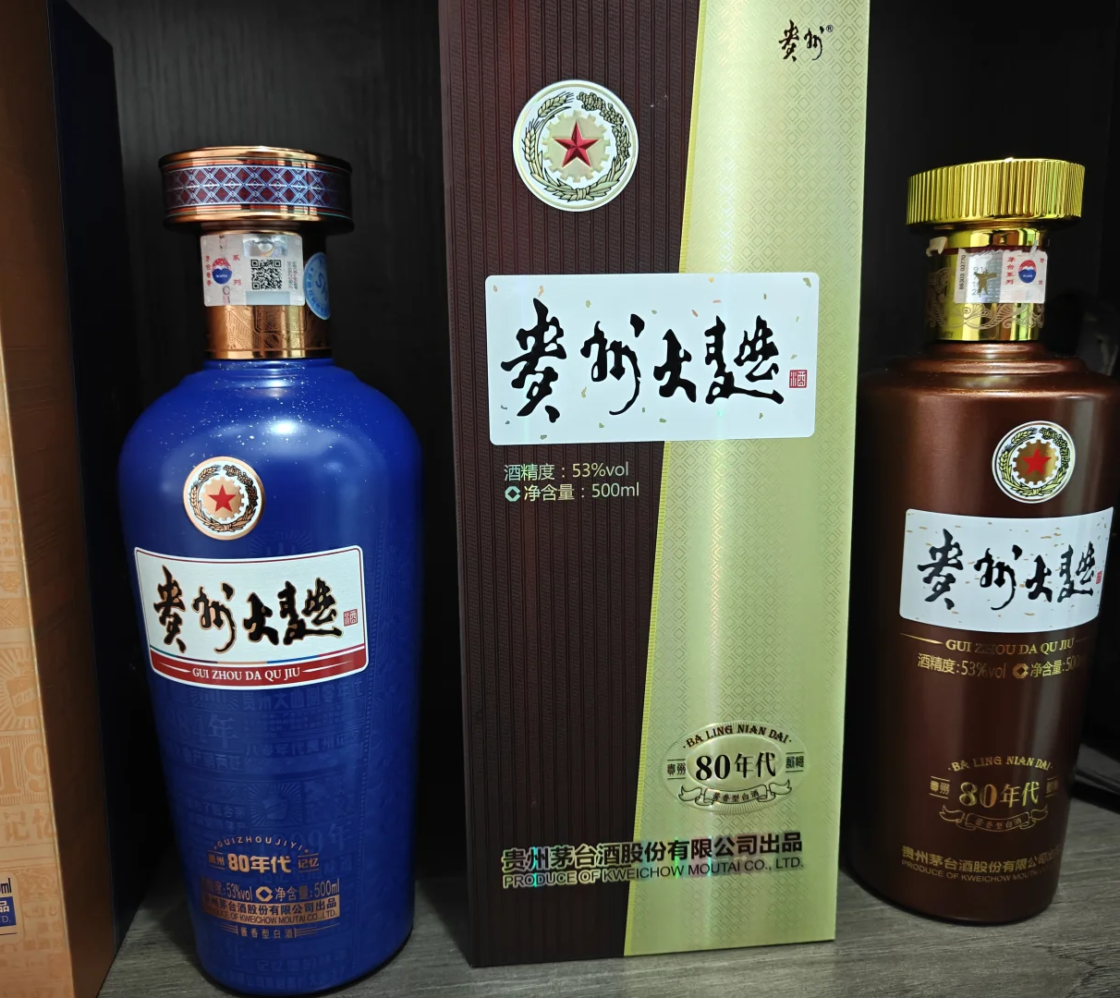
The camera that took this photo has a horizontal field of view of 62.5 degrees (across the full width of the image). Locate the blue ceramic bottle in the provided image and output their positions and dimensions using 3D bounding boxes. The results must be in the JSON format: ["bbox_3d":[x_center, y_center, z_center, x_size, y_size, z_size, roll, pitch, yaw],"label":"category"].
[{"bbox_3d":[-0.083,0.022,0.279,0.085,0.236,0.085,0,10,3],"label":"blue ceramic bottle"}]

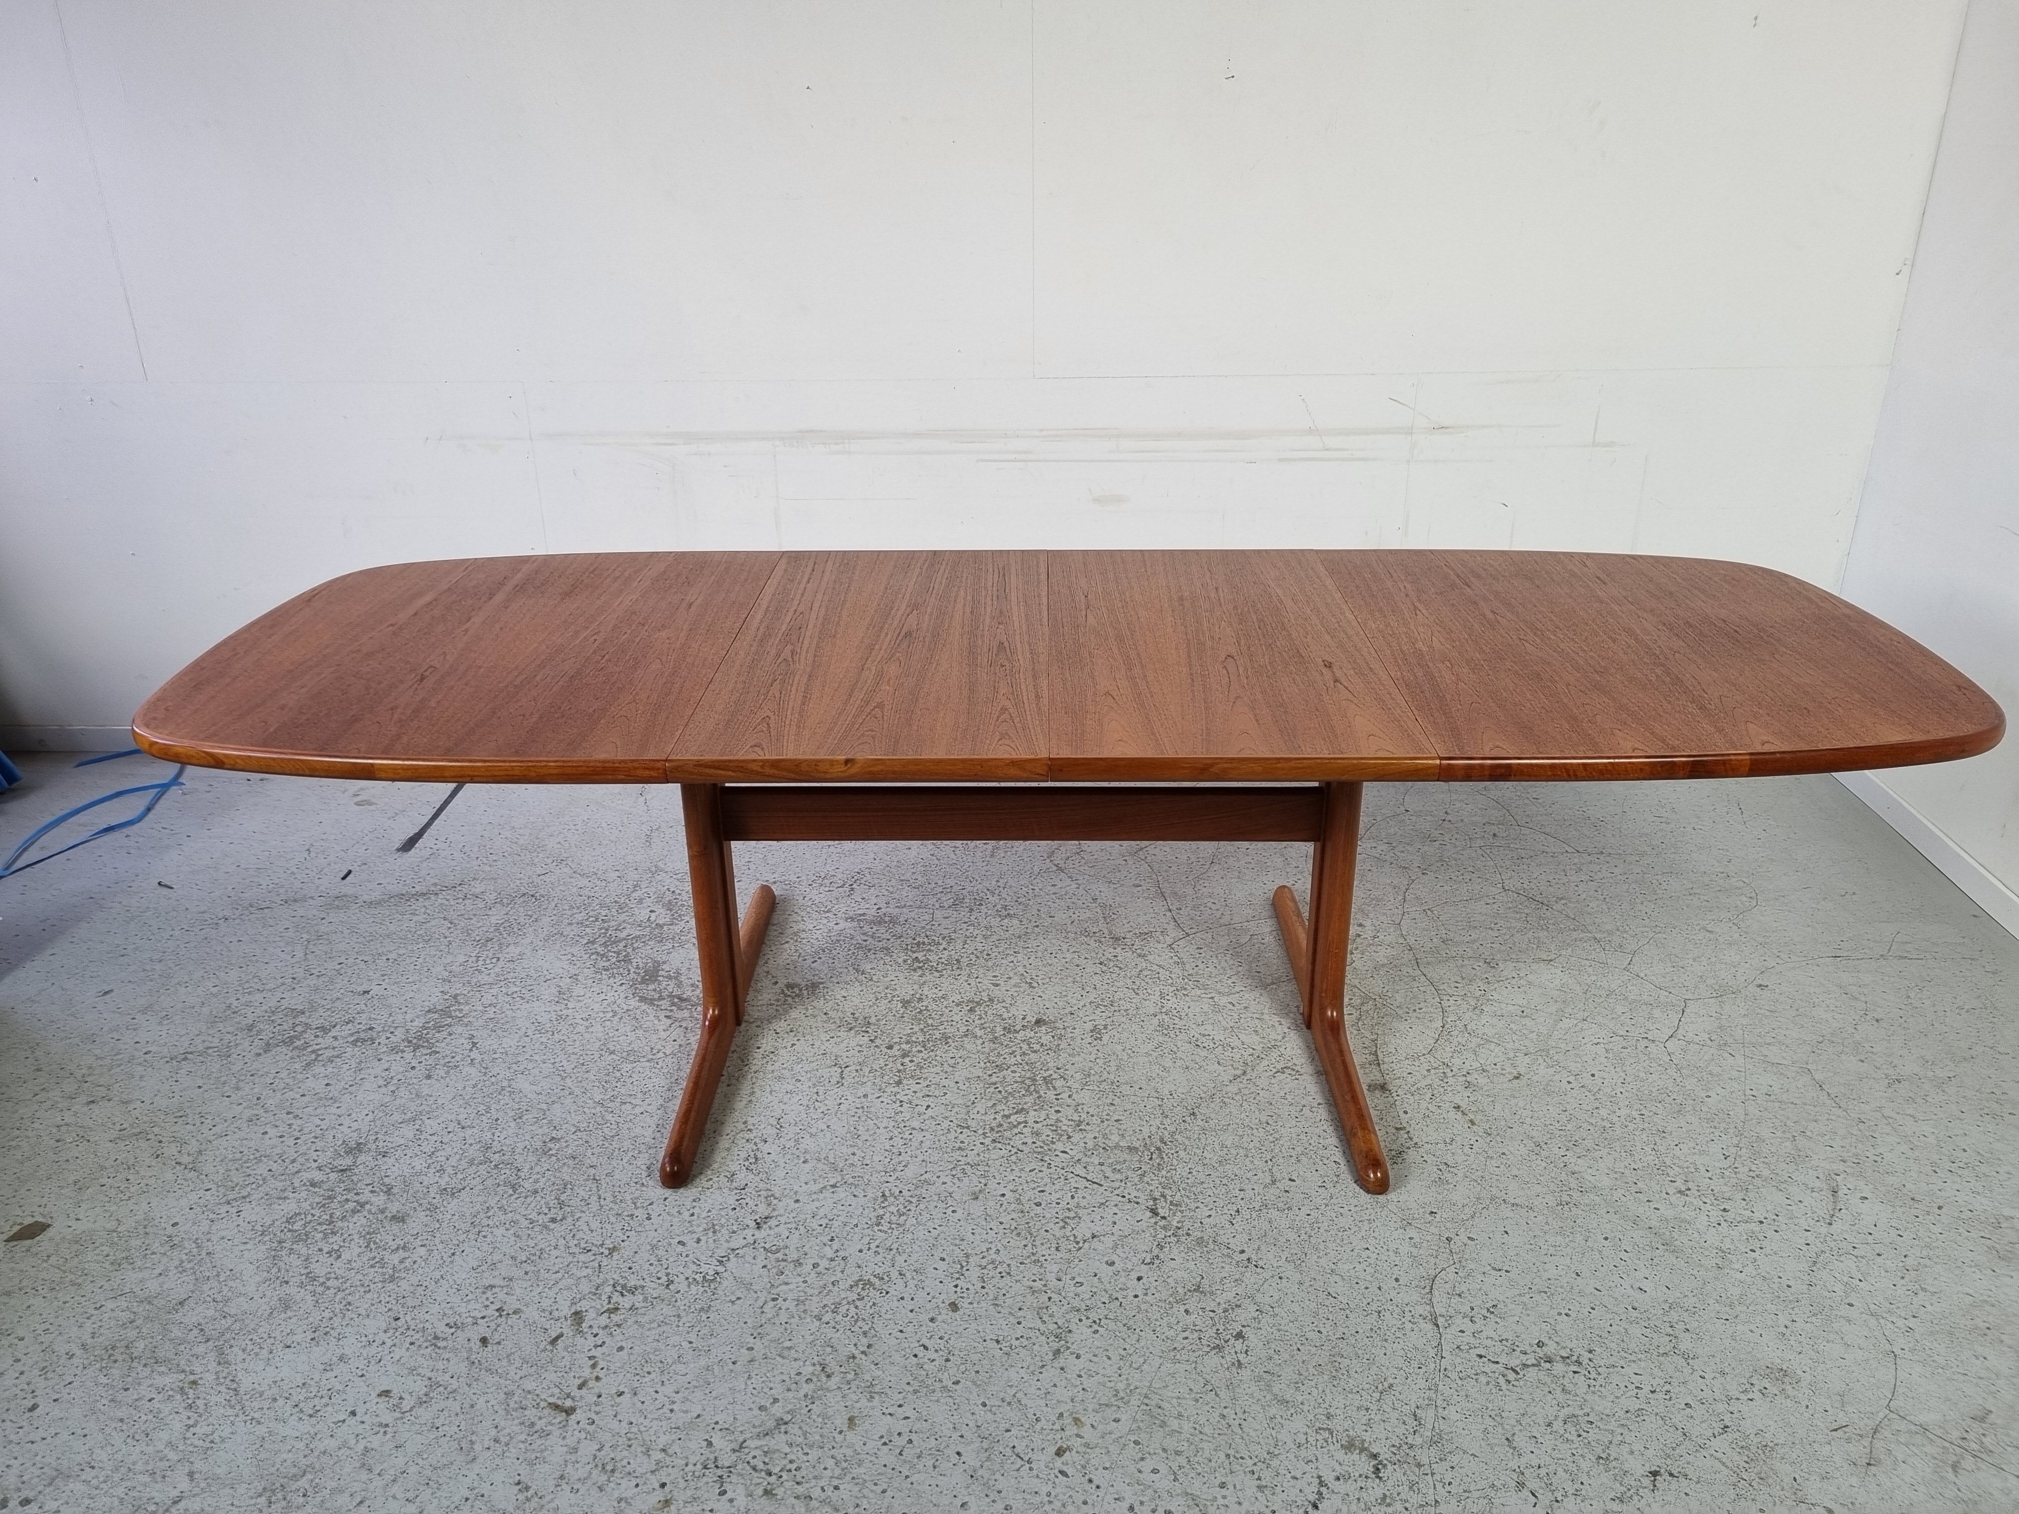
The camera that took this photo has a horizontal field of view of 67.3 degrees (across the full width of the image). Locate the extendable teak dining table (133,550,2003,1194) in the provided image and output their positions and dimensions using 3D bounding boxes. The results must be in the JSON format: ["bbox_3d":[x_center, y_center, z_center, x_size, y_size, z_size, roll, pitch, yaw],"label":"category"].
[{"bbox_3d":[0.070,0.146,2.535,2.675,0.735,0.982,0,23,1],"label":"extendable teak dining table"}]

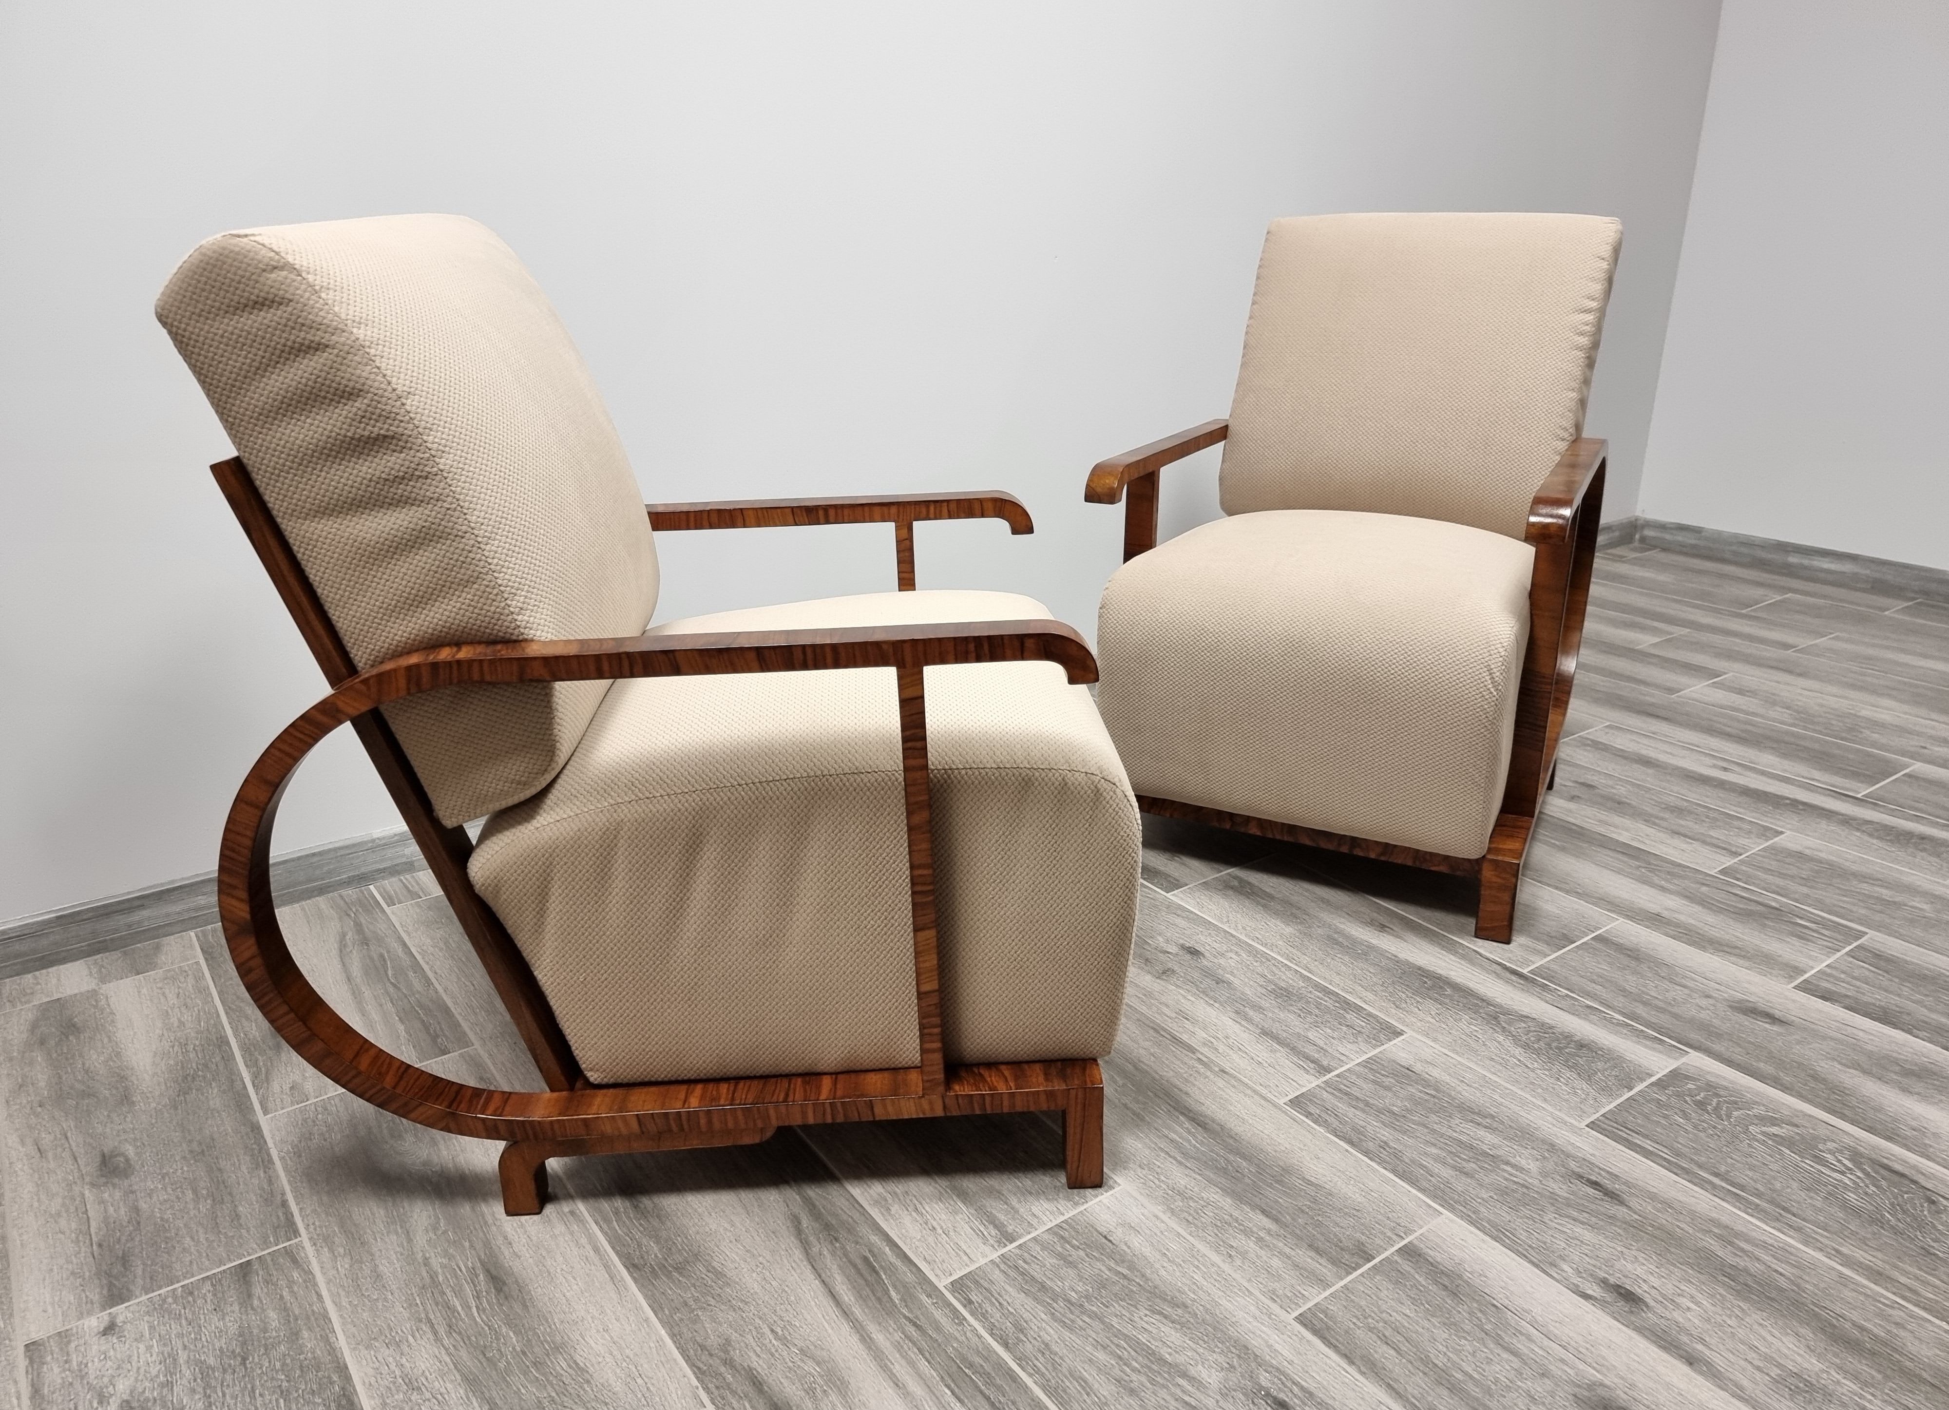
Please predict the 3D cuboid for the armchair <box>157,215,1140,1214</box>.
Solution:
[{"bbox_3d":[-0.255,-0.040,1.407,0.800,0.881,0.592,-2,20,-3],"label":"armchair"}]

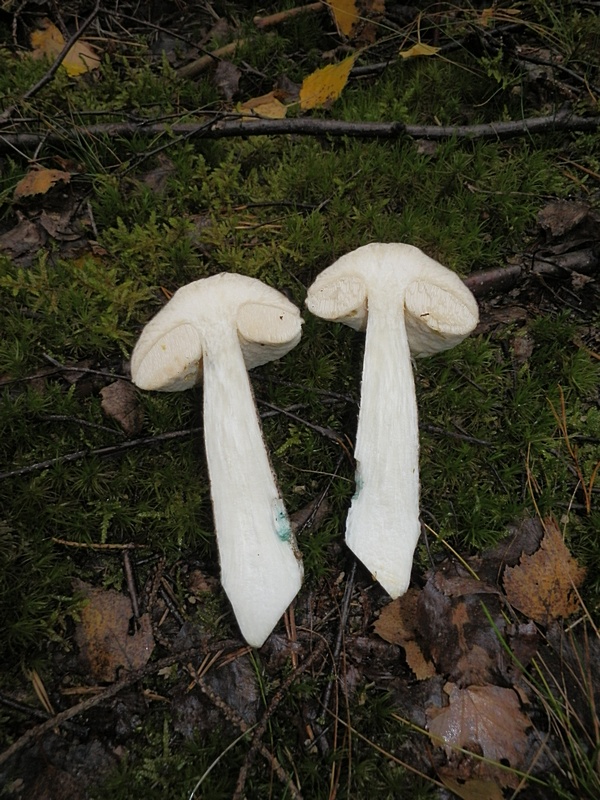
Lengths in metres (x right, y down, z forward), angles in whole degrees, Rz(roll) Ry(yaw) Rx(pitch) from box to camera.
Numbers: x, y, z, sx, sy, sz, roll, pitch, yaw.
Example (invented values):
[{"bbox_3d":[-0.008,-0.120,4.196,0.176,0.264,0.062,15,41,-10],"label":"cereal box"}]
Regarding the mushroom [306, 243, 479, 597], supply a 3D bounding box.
[{"bbox_3d":[0.043,0.006,0.284,0.089,0.042,0.188,4,62,2],"label":"mushroom"}]

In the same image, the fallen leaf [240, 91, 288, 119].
[{"bbox_3d":[-0.028,-0.216,0.409,0.037,0.008,0.030,-10,67,-5],"label":"fallen leaf"}]

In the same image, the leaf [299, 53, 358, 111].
[{"bbox_3d":[0.021,-0.240,0.417,0.025,0.008,0.059,45,89,2],"label":"leaf"}]

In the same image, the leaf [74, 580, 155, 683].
[{"bbox_3d":[-0.076,0.089,0.226,0.027,0.007,0.044,-25,61,-15],"label":"leaf"}]

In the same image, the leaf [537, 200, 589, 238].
[{"bbox_3d":[0.168,-0.117,0.353,0.033,0.008,0.021,-32,67,-10],"label":"leaf"}]

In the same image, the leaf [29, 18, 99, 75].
[{"bbox_3d":[-0.191,-0.275,0.440,0.057,0.010,0.037,41,76,1],"label":"leaf"}]

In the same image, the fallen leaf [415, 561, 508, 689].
[{"bbox_3d":[0.066,0.090,0.224,0.035,0.008,0.047,3,58,2],"label":"fallen leaf"}]

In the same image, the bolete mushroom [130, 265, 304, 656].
[{"bbox_3d":[-0.033,0.023,0.274,0.087,0.041,0.186,-8,62,-4],"label":"bolete mushroom"}]

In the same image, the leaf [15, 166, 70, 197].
[{"bbox_3d":[-0.171,-0.144,0.364,0.038,0.008,0.023,-30,71,-16],"label":"leaf"}]

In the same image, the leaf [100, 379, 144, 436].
[{"bbox_3d":[-0.087,0.003,0.275,0.018,0.007,0.034,-19,60,-12],"label":"leaf"}]

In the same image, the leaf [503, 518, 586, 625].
[{"bbox_3d":[0.104,0.072,0.236,0.034,0.008,0.046,11,59,7],"label":"leaf"}]

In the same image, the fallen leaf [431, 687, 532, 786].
[{"bbox_3d":[0.067,0.122,0.204,0.037,0.008,0.034,-9,58,-5],"label":"fallen leaf"}]

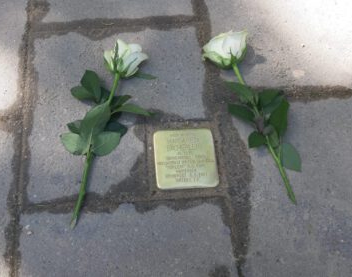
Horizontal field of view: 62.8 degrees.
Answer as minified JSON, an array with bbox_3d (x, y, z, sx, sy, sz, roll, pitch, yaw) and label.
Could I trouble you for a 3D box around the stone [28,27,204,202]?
[{"bbox_3d":[-0.096,-0.044,0.511,0.294,0.050,0.304,-4,70,-3],"label":"stone"}]

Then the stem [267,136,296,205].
[{"bbox_3d":[0.163,0.048,0.450,0.009,0.008,0.114,-17,75,-7],"label":"stem"}]

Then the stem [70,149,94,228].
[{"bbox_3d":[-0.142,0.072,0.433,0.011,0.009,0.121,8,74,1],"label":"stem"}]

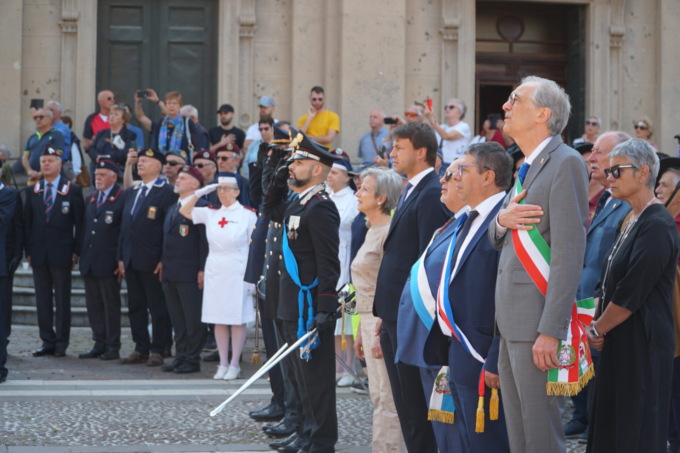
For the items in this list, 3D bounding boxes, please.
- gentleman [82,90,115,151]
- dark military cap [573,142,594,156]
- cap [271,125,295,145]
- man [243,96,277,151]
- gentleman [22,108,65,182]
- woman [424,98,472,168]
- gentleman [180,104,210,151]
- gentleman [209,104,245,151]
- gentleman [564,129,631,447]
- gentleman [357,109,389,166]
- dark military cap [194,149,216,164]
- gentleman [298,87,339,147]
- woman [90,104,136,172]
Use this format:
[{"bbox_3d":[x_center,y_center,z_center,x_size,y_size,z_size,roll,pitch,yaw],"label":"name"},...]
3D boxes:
[{"bbox_3d":[-2.673,-0.651,18.735,0.520,1.760,0.380,-2,3,-34],"label":"gentleman"},{"bbox_3d":[1.465,-0.430,9.602,0.270,0.110,0.240,-1,3,-30],"label":"dark military cap"},{"bbox_3d":[-0.322,-0.565,10.800,0.310,0.170,0.270,-1,2,-22],"label":"cap"},{"bbox_3d":[-0.877,-0.601,18.828,0.520,1.740,0.360,1,2,35],"label":"man"},{"bbox_3d":[-3.372,-0.493,18.934,0.520,1.700,0.380,1,3,30],"label":"gentleman"},{"bbox_3d":[1.208,-0.596,18.527,0.580,1.670,0.500,-2,3,-45],"label":"woman"},{"bbox_3d":[-1.672,-0.568,19.127,0.380,1.680,0.500,-1,2,-30],"label":"gentleman"},{"bbox_3d":[-1.305,-0.543,19.134,0.500,1.720,0.360,0,2,9],"label":"gentleman"},{"bbox_3d":[1.346,0.405,8.335,0.400,1.750,0.520,-2,3,-35],"label":"gentleman"},{"bbox_3d":[0.426,-0.515,19.427,0.500,1.680,0.340,1,2,35],"label":"gentleman"},{"bbox_3d":[-1.185,-0.597,14.700,0.240,0.130,0.260,1,2,38],"label":"dark military cap"},{"bbox_3d":[-0.251,-0.745,19.435,0.530,1.780,0.380,0,2,6],"label":"gentleman"},{"bbox_3d":[-2.478,-0.534,18.326,0.500,1.620,0.370,1,2,32],"label":"woman"}]

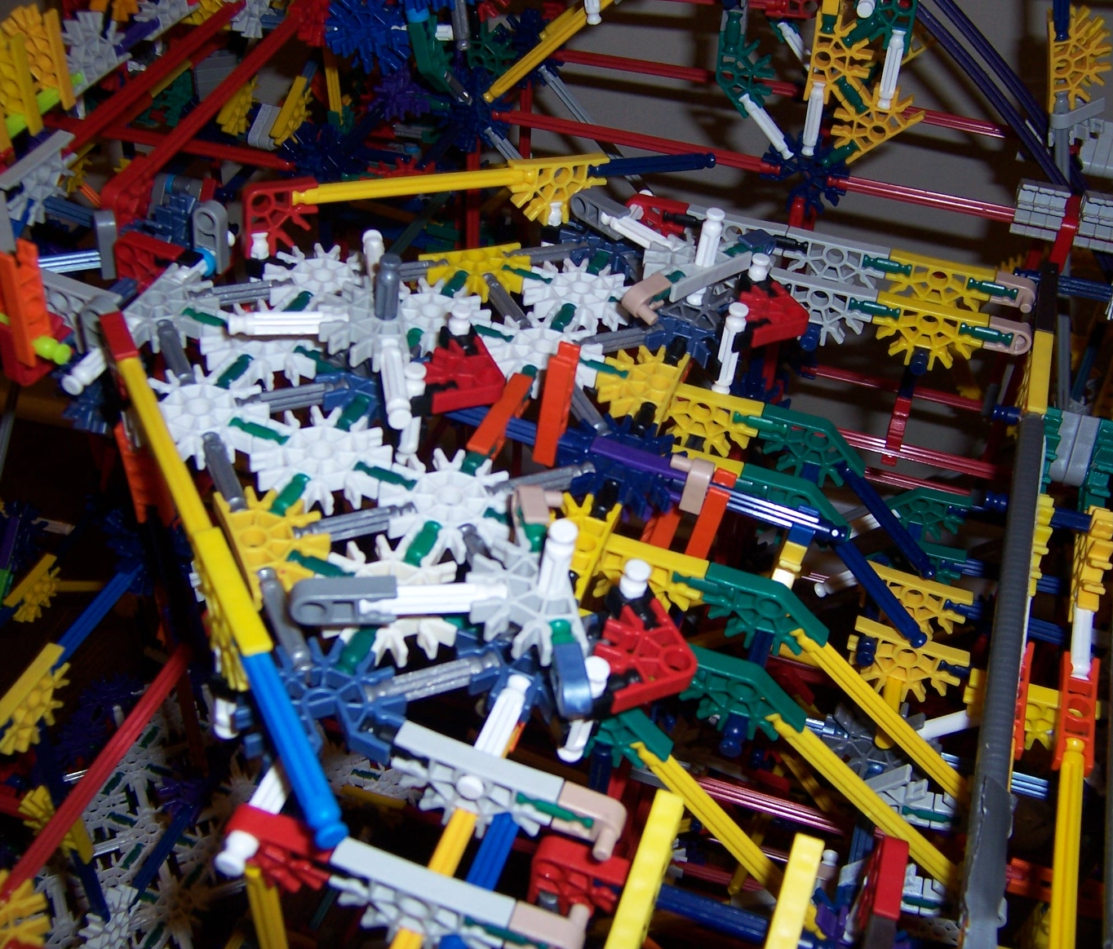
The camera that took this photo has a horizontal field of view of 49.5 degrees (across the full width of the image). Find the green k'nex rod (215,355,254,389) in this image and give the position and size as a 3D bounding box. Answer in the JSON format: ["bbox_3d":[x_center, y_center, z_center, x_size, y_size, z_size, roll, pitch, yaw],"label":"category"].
[{"bbox_3d":[-0.091,-0.027,0.343,0.006,0.006,0.017,19,42,9],"label":"green k'nex rod"}]

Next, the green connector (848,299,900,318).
[{"bbox_3d":[0.108,-0.056,0.410,0.017,0.006,0.006,12,34,11],"label":"green connector"}]

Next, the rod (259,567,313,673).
[{"bbox_3d":[-0.065,0.036,0.288,0.006,0.006,0.033,-13,47,-24],"label":"rod"}]

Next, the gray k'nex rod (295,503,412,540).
[{"bbox_3d":[-0.053,0.013,0.317,0.033,0.006,0.006,-13,47,-24],"label":"gray k'nex rod"}]

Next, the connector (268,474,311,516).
[{"bbox_3d":[-0.069,0.007,0.311,0.006,0.006,0.017,19,42,9],"label":"connector"}]

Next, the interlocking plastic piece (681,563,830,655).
[{"bbox_3d":[0.053,0.036,0.318,0.035,0.021,0.006,15,42,12],"label":"interlocking plastic piece"}]

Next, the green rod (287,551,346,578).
[{"bbox_3d":[-0.059,0.025,0.302,0.017,0.006,0.006,19,42,9],"label":"green rod"}]

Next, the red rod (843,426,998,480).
[{"bbox_3d":[0.149,-0.007,0.487,0.122,0.006,0.006,14,37,16],"label":"red rod"}]

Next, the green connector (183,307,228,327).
[{"bbox_3d":[-0.104,-0.046,0.364,0.017,0.006,0.006,19,43,9],"label":"green connector"}]

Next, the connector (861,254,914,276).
[{"bbox_3d":[0.120,-0.076,0.437,0.017,0.006,0.006,12,34,11],"label":"connector"}]

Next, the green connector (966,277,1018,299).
[{"bbox_3d":[0.155,-0.067,0.430,0.017,0.006,0.006,12,34,11],"label":"green connector"}]

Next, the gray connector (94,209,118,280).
[{"bbox_3d":[-0.148,-0.076,0.397,0.006,0.023,0.009,-13,47,-24],"label":"gray connector"}]

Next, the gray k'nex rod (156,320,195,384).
[{"bbox_3d":[-0.109,-0.033,0.348,0.006,0.006,0.033,-13,47,-24],"label":"gray k'nex rod"}]

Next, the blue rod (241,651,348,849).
[{"bbox_3d":[-0.053,0.048,0.232,0.006,0.006,0.055,-13,45,-25],"label":"blue rod"}]

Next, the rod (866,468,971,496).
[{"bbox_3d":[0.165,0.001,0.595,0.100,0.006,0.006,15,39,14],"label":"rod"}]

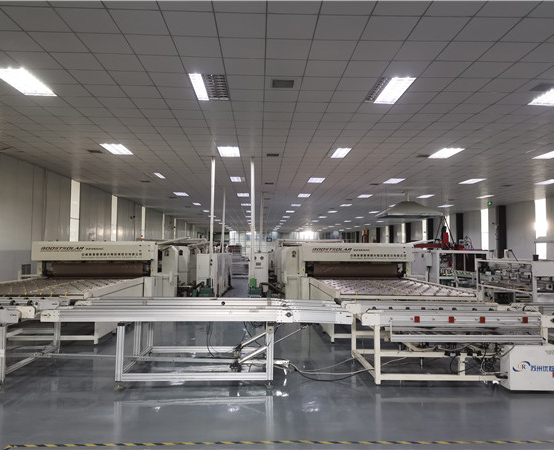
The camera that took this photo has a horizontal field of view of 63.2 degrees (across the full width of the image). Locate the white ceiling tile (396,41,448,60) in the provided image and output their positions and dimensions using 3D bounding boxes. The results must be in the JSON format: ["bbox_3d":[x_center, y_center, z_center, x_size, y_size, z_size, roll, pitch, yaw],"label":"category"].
[{"bbox_3d":[1.945,-2.364,6.118,0.600,0.020,0.600,0,-3,-2],"label":"white ceiling tile"}]

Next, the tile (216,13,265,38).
[{"bbox_3d":[-0.430,-2.416,5.429,0.600,0.020,0.600,0,-3,-2],"label":"tile"}]

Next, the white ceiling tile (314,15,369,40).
[{"bbox_3d":[0.773,-2.405,5.475,0.600,0.020,0.600,0,-3,-2],"label":"white ceiling tile"}]

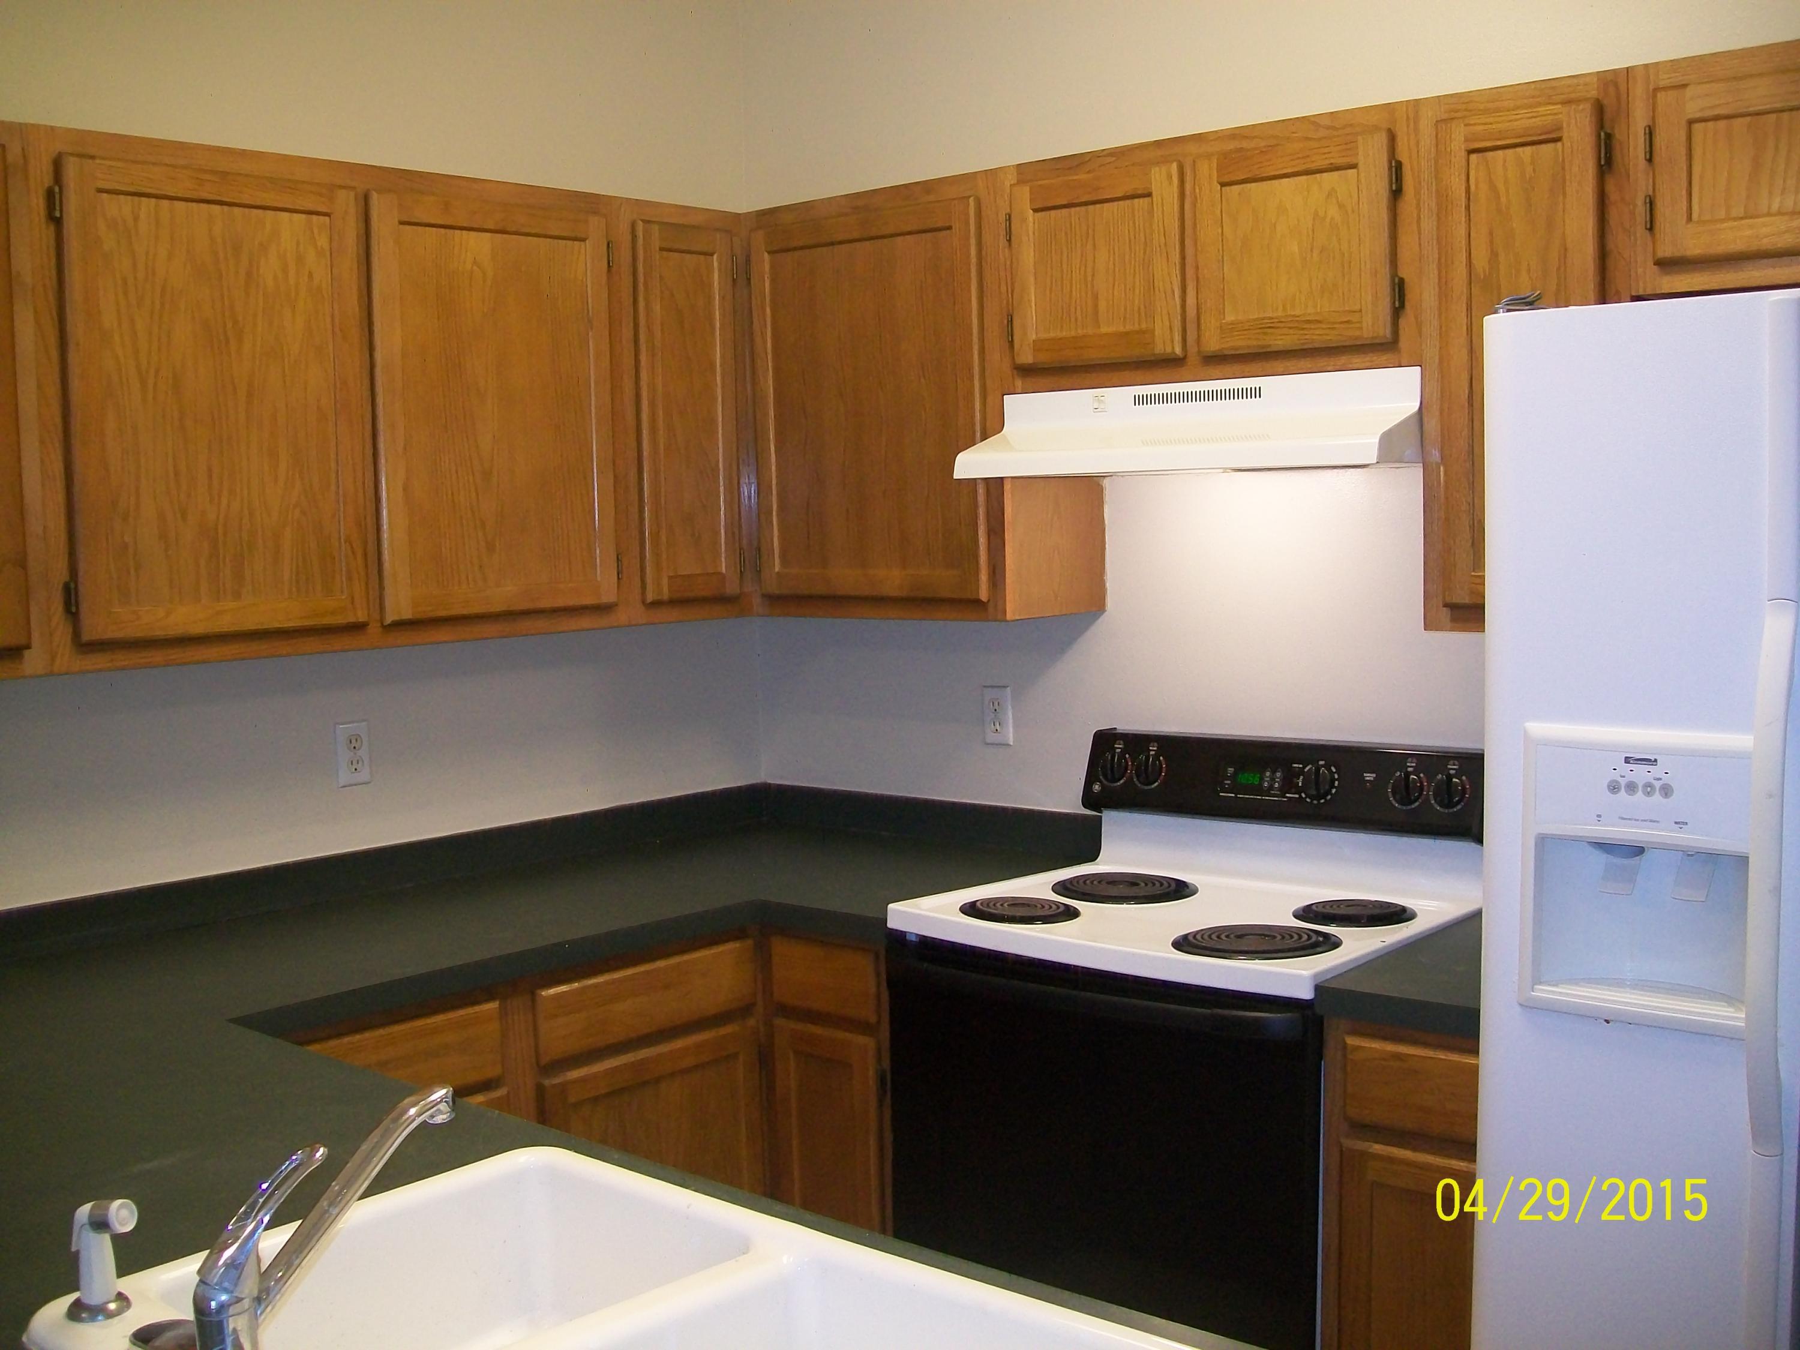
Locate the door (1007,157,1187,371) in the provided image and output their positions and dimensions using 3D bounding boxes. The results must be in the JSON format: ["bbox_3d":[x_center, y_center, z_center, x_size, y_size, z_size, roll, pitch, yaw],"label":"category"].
[{"bbox_3d":[0.322,-0.652,2.847,0.327,0.303,0.025,3,7,41],"label":"door"}]

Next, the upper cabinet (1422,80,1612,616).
[{"bbox_3d":[0.848,-0.428,2.430,0.227,0.690,0.023,3,7,41],"label":"upper cabinet"}]

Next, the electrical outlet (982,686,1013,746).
[{"bbox_3d":[0.187,0.080,3.420,0.068,0.117,0.007,3,7,41],"label":"electrical outlet"}]

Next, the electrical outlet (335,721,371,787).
[{"bbox_3d":[-0.978,0.142,3.171,0.007,0.115,0.068,3,7,41],"label":"electrical outlet"}]

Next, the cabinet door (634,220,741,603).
[{"bbox_3d":[-0.396,-0.480,3.267,0.025,0.686,0.235,3,7,41],"label":"cabinet door"}]

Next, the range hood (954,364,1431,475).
[{"bbox_3d":[0.514,-0.394,2.822,0.756,0.138,0.441,3,7,41],"label":"range hood"}]

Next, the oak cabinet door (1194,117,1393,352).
[{"bbox_3d":[0.590,-0.634,2.632,0.326,0.302,0.025,3,7,41],"label":"oak cabinet door"}]

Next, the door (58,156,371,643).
[{"bbox_3d":[-1.001,-0.397,2.614,0.025,0.680,0.475,3,7,41],"label":"door"}]

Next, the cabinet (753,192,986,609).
[{"bbox_3d":[0.031,-0.492,3.301,0.566,0.700,0.300,3,7,41],"label":"cabinet"}]

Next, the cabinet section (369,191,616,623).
[{"bbox_3d":[-0.680,-0.449,2.998,0.023,0.690,0.475,3,7,41],"label":"cabinet section"}]

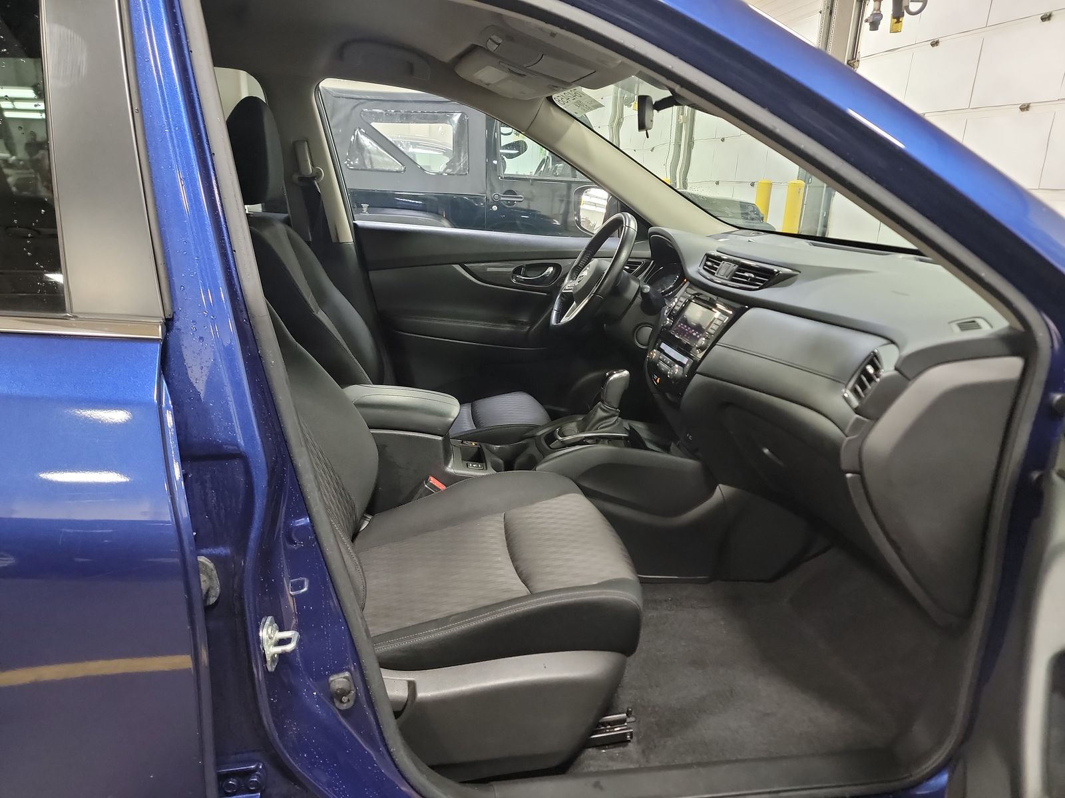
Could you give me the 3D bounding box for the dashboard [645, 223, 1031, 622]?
[{"bbox_3d":[0.501,-0.112,1.663,0.460,0.490,1.440,-2,17,-9],"label":"dashboard"}]

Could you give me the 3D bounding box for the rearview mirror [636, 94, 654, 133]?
[{"bbox_3d":[0.222,-0.566,1.462,0.040,0.066,0.245,5,17,12],"label":"rearview mirror"}]

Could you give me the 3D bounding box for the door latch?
[{"bbox_3d":[-0.273,0.268,0.800,0.041,0.061,0.034,-2,17,-9],"label":"door latch"}]

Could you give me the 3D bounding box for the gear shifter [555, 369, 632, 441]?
[{"bbox_3d":[0.137,0.020,1.618,0.180,0.160,0.110,-2,17,-9],"label":"gear shifter"}]

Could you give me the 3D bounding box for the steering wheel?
[{"bbox_3d":[0.164,-0.328,1.952,0.100,0.365,0.375,27,10,-16],"label":"steering wheel"}]

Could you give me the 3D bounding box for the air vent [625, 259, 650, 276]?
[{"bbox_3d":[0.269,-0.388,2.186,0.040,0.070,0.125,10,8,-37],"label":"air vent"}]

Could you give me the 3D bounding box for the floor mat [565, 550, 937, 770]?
[{"bbox_3d":[0.353,0.454,1.399,0.700,0.120,0.520,-2,17,-9],"label":"floor mat"}]

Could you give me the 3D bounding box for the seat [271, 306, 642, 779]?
[{"bbox_3d":[-0.237,0.015,1.185,0.820,1.050,0.540,-2,17,-9],"label":"seat"}]

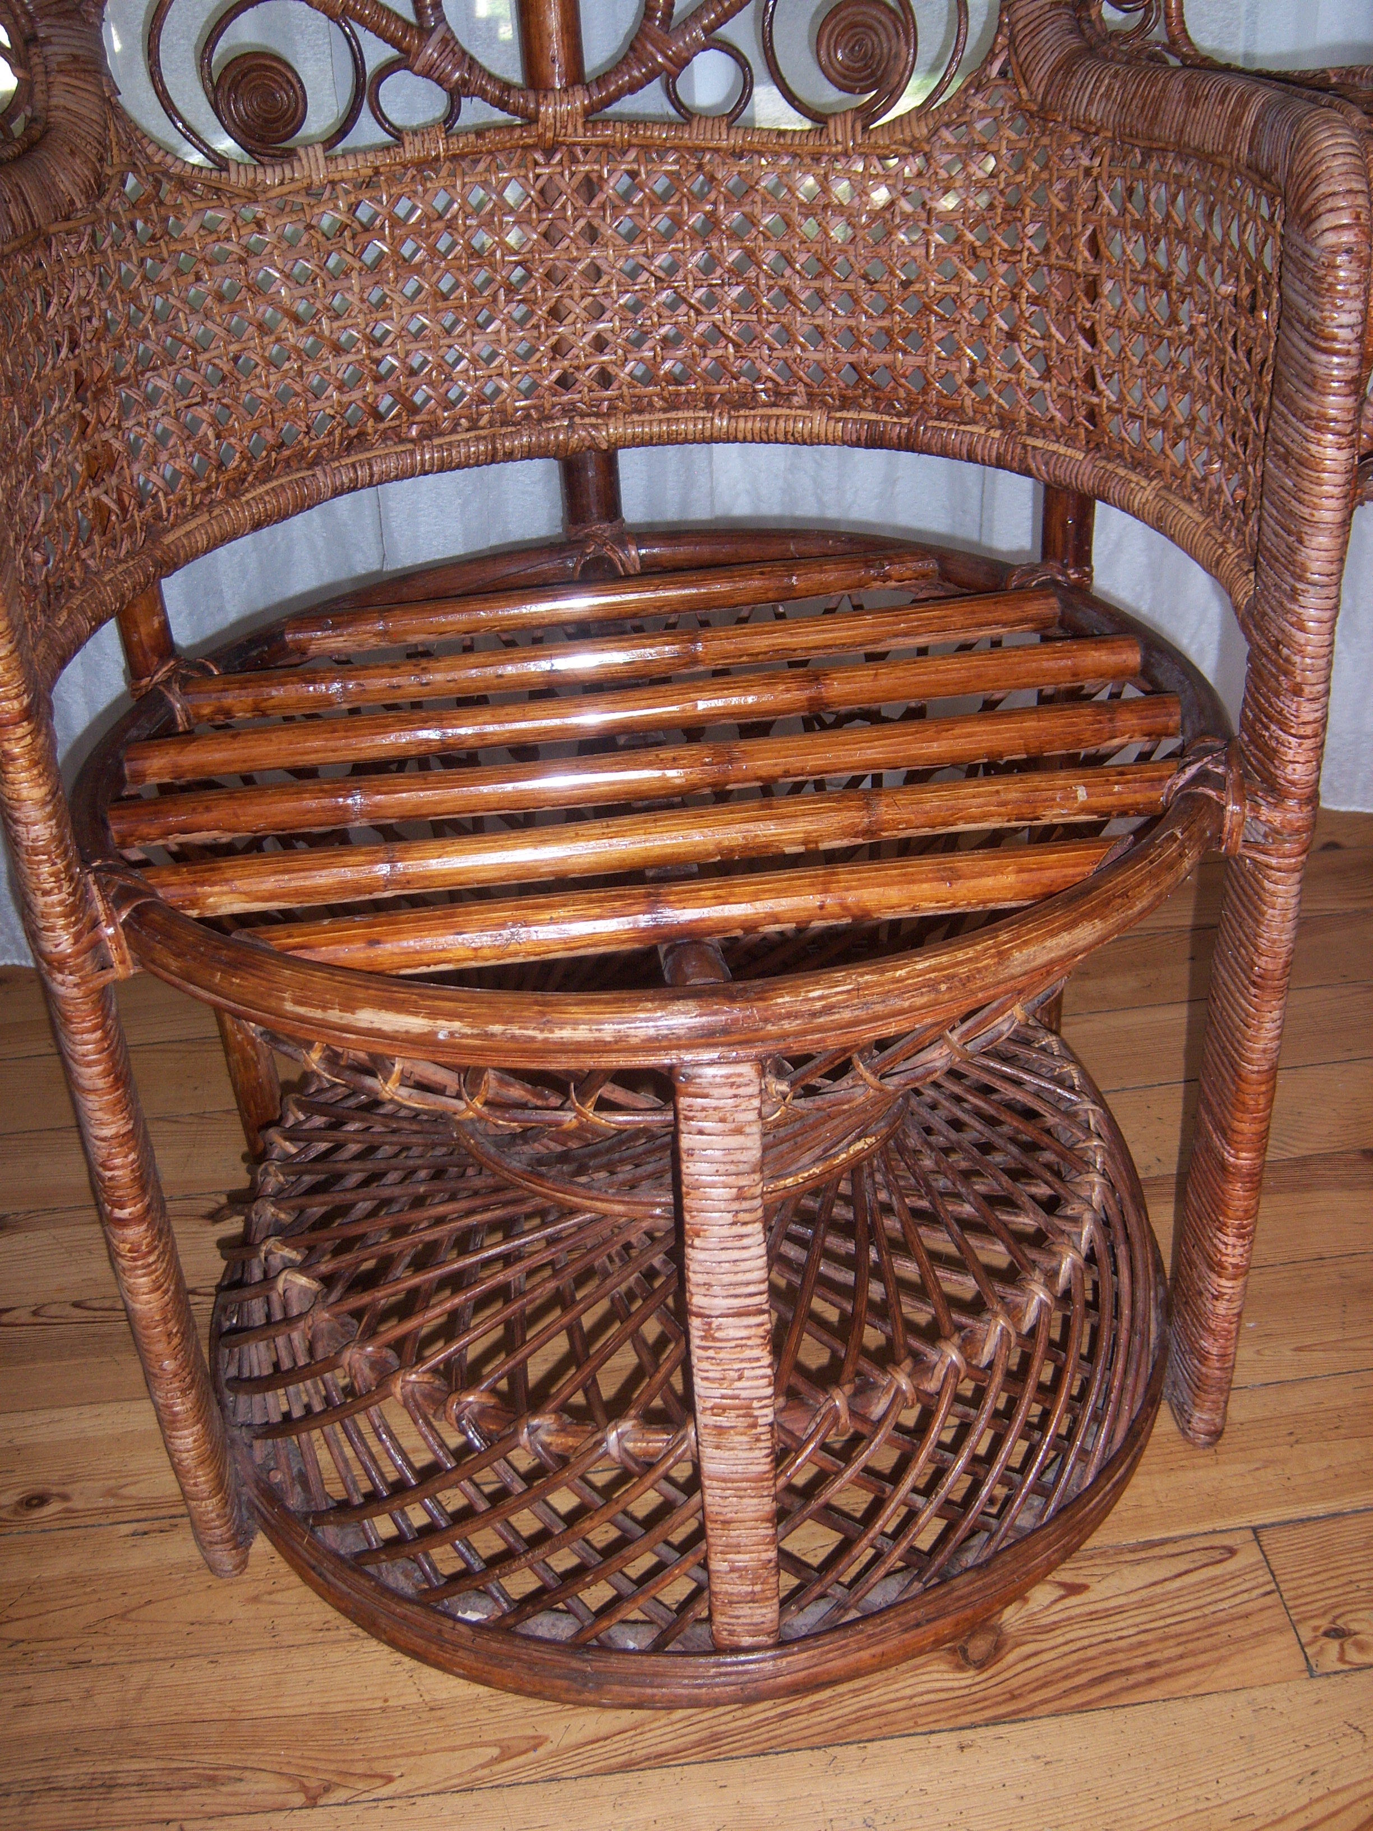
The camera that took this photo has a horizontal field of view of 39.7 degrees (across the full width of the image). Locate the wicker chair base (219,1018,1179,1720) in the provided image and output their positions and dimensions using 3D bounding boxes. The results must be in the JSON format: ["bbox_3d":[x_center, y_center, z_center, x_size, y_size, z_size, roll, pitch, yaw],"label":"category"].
[{"bbox_3d":[-0.007,0.085,1.032,0.561,0.336,0.561,-6,30,-4],"label":"wicker chair base"}]

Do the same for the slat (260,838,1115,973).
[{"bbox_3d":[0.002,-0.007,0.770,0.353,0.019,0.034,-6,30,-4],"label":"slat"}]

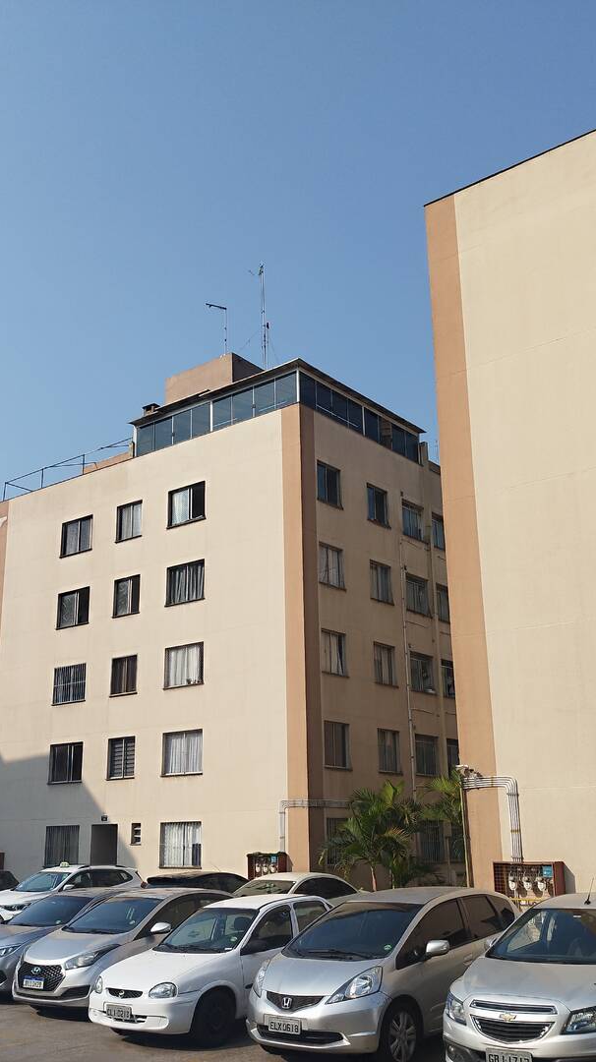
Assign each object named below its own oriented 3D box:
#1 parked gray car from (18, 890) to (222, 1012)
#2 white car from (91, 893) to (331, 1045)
[{"bbox_3d":[-1.928,5.662,13.958,1.690,1.470,4.100,-14,-22,35],"label":"parked gray car"},{"bbox_3d":[-0.615,5.132,12.257,1.610,1.400,4.030,-15,-22,37],"label":"white car"}]

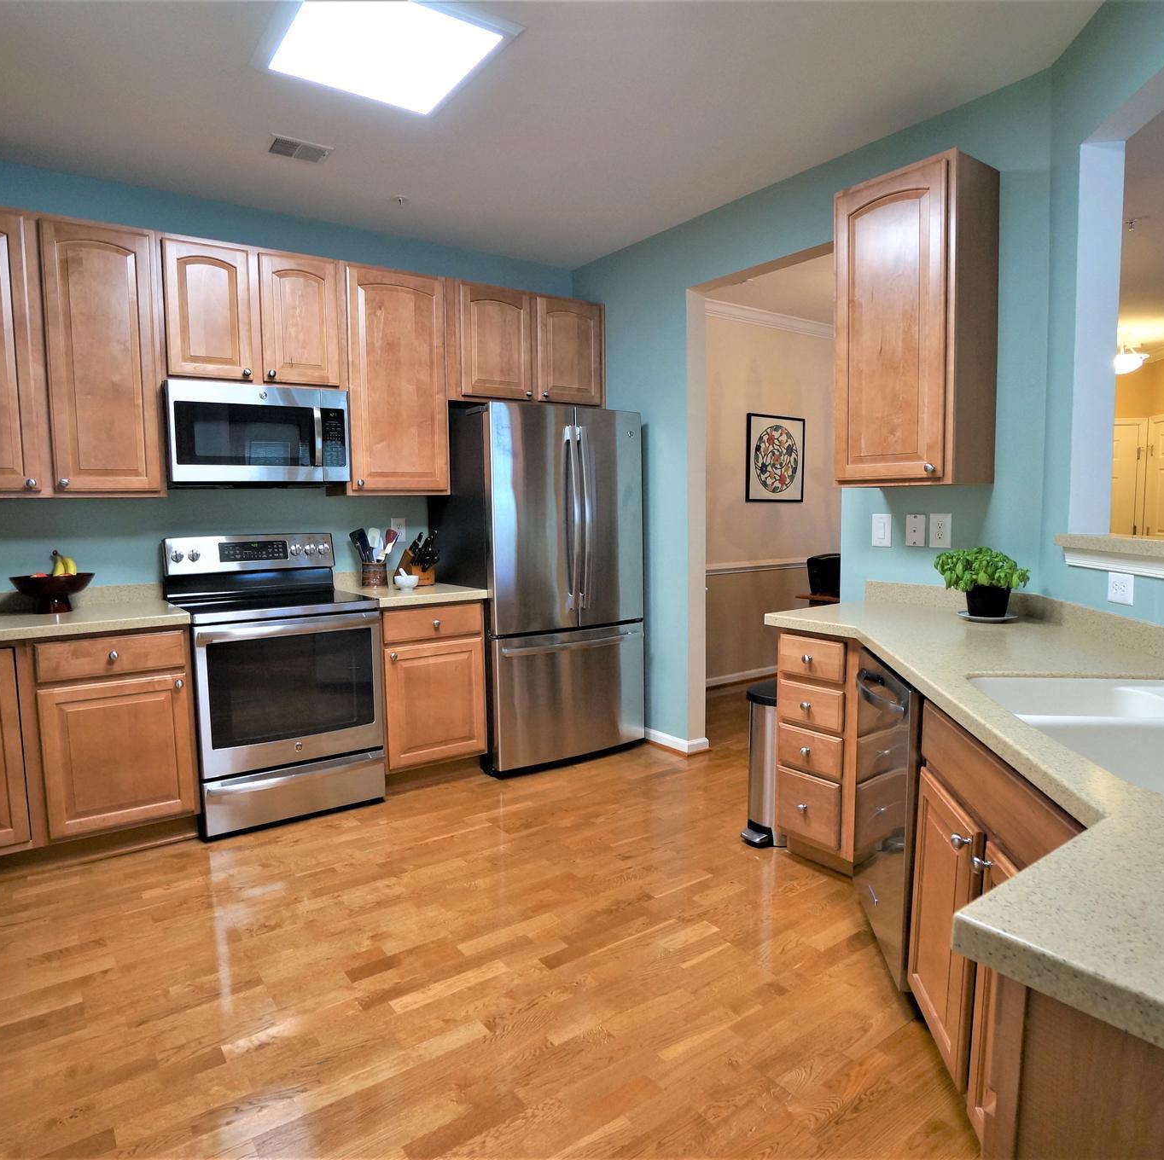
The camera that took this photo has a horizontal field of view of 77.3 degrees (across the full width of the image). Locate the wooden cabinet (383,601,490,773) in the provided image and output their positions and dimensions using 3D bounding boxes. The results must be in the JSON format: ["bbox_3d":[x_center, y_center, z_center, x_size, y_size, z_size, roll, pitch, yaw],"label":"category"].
[{"bbox_3d":[-0.854,0.489,3.741,0.520,0.800,0.630,-4,7,-32],"label":"wooden cabinet"}]

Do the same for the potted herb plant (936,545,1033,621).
[{"bbox_3d":[1.385,0.008,2.538,0.285,0.240,0.260,-1,6,0],"label":"potted herb plant"}]

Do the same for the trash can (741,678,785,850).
[{"bbox_3d":[0.795,0.724,2.897,0.340,0.575,0.260,-5,6,-36],"label":"trash can"}]

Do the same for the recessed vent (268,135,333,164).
[{"bbox_3d":[-1.137,-1.714,2.918,0.235,0.025,0.165,-4,7,-32],"label":"recessed vent"}]

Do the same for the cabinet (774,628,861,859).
[{"bbox_3d":[1.049,0.560,2.704,0.610,0.800,0.315,-5,7,-36],"label":"cabinet"}]

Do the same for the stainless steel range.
[{"bbox_3d":[-1.415,0.415,3.354,0.760,1.200,0.730,-5,6,-33],"label":"stainless steel range"}]

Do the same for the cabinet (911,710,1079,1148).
[{"bbox_3d":[1.054,0.695,1.347,0.620,0.800,0.850,0,6,10],"label":"cabinet"}]

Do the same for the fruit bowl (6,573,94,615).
[{"bbox_3d":[-2.218,0.070,3.056,0.300,0.150,0.300,-5,6,-33],"label":"fruit bowl"}]

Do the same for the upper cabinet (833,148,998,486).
[{"bbox_3d":[1.277,-0.929,2.805,0.335,1.110,0.460,-5,7,-39],"label":"upper cabinet"}]

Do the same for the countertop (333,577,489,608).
[{"bbox_3d":[-0.884,0.028,3.733,0.545,0.125,0.640,-5,6,-33],"label":"countertop"}]

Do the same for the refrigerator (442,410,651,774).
[{"bbox_3d":[-0.212,0.024,3.985,0.910,1.800,0.780,-4,7,-32],"label":"refrigerator"}]

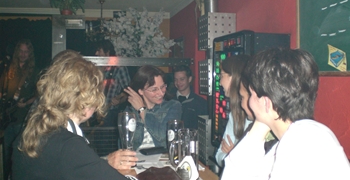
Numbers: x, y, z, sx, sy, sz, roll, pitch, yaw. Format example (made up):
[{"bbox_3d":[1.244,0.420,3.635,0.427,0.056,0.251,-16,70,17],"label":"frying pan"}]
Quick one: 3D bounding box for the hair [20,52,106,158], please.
[{"bbox_3d":[-0.392,0.047,1.350,0.270,0.360,0.220,3,0,-39],"label":"hair"}]

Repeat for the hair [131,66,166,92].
[{"bbox_3d":[-0.163,-0.071,2.350,0.180,0.180,0.210,4,2,-45],"label":"hair"}]

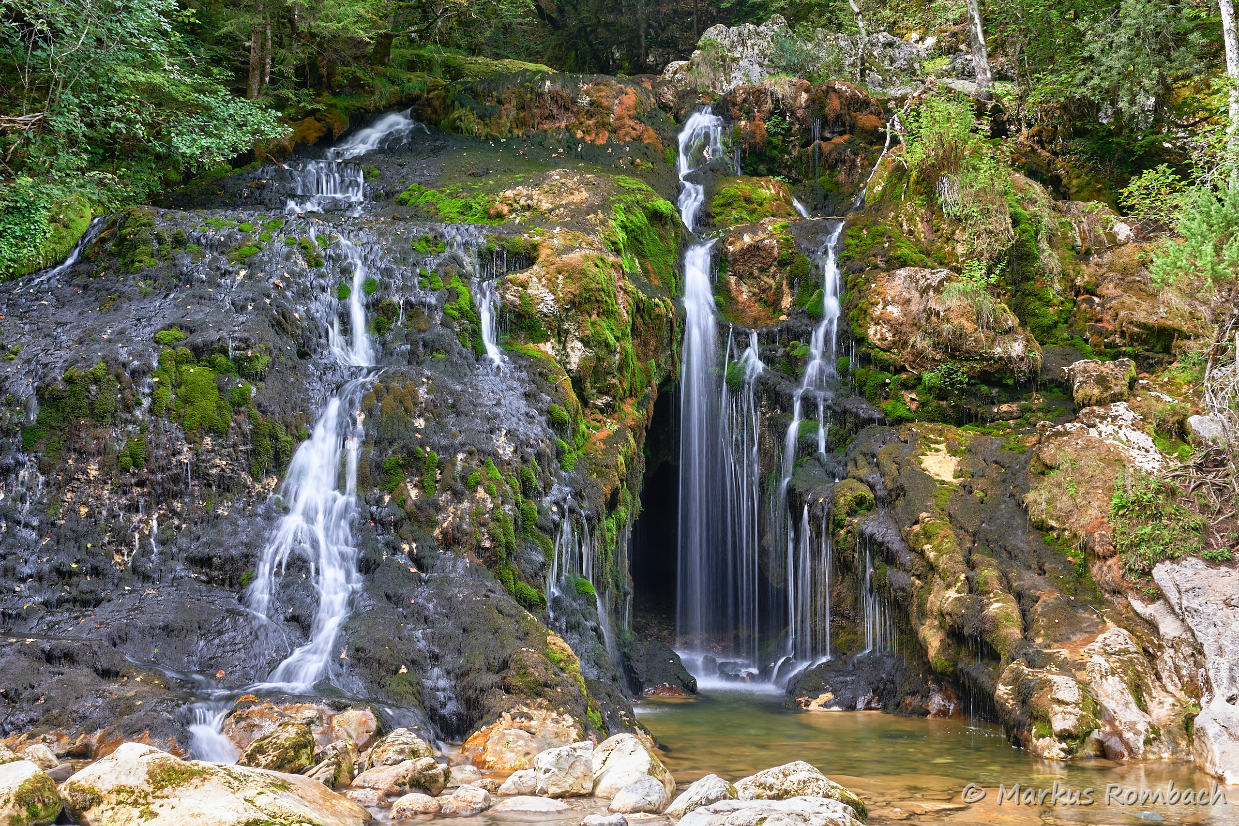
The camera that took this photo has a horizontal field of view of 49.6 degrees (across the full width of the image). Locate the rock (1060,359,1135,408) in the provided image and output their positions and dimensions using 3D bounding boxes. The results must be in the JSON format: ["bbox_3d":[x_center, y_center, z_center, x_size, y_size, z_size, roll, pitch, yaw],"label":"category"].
[{"bbox_3d":[4.100,-0.249,11.500,0.630,0.426,0.504,0,-2,0],"label":"rock"}]

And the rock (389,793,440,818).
[{"bbox_3d":[-1.273,2.441,8.350,0.313,0.166,0.250,1,-7,-8],"label":"rock"}]

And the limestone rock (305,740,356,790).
[{"bbox_3d":[-1.831,2.208,8.450,0.353,0.307,0.300,0,-2,0],"label":"limestone rock"}]

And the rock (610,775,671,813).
[{"bbox_3d":[0.115,2.211,7.784,0.359,0.212,0.287,0,-2,0],"label":"rock"}]

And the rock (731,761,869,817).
[{"bbox_3d":[1.031,2.168,7.670,0.774,0.338,0.542,0,-2,0],"label":"rock"}]

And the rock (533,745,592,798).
[{"bbox_3d":[-0.384,2.431,9.100,0.407,0.368,0.360,0,-7,-2],"label":"rock"}]

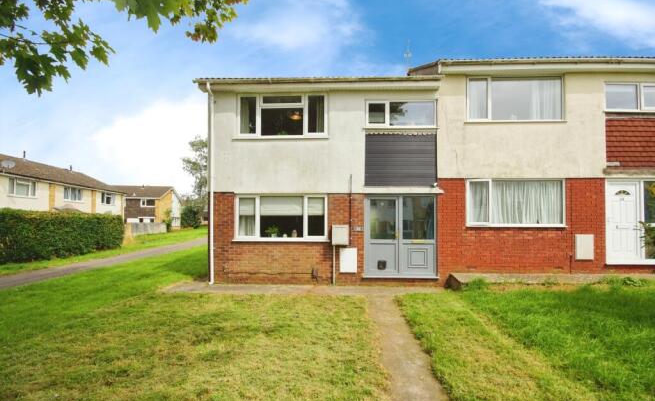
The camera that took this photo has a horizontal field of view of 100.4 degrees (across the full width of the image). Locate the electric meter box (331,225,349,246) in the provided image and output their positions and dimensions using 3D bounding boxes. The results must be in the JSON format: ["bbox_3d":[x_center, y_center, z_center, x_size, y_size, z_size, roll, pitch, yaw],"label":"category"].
[{"bbox_3d":[0.325,0.874,6.868,0.447,0.539,0.200,0,-1,2],"label":"electric meter box"}]

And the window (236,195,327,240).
[{"bbox_3d":[-1.177,0.453,7.061,2.392,1.188,0.100,0,-1,2],"label":"window"}]

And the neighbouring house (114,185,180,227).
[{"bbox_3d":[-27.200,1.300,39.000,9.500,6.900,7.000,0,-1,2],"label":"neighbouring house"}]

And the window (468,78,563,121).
[{"bbox_3d":[4.808,-2.573,6.972,2.419,1.148,0.100,0,-1,2],"label":"window"}]

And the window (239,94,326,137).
[{"bbox_3d":[-1.169,-2.207,7.130,2.376,1.159,0.100,0,-1,2],"label":"window"}]

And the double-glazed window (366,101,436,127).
[{"bbox_3d":[1.910,-2.232,7.045,1.845,0.729,0.100,0,-1,2],"label":"double-glazed window"}]

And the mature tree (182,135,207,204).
[{"bbox_3d":[-17.100,-2.900,38.000,6.500,12.000,6.500,0,-1,2],"label":"mature tree"}]

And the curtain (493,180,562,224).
[{"bbox_3d":[5.161,0.065,7.054,1.836,1.163,0.120,0,-1,2],"label":"curtain"}]

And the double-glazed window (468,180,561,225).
[{"bbox_3d":[4.762,0.057,6.905,2.470,1.227,0.100,0,-1,2],"label":"double-glazed window"}]

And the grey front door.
[{"bbox_3d":[1.875,0.925,6.963,1.849,2.098,0.100,0,-1,2],"label":"grey front door"}]

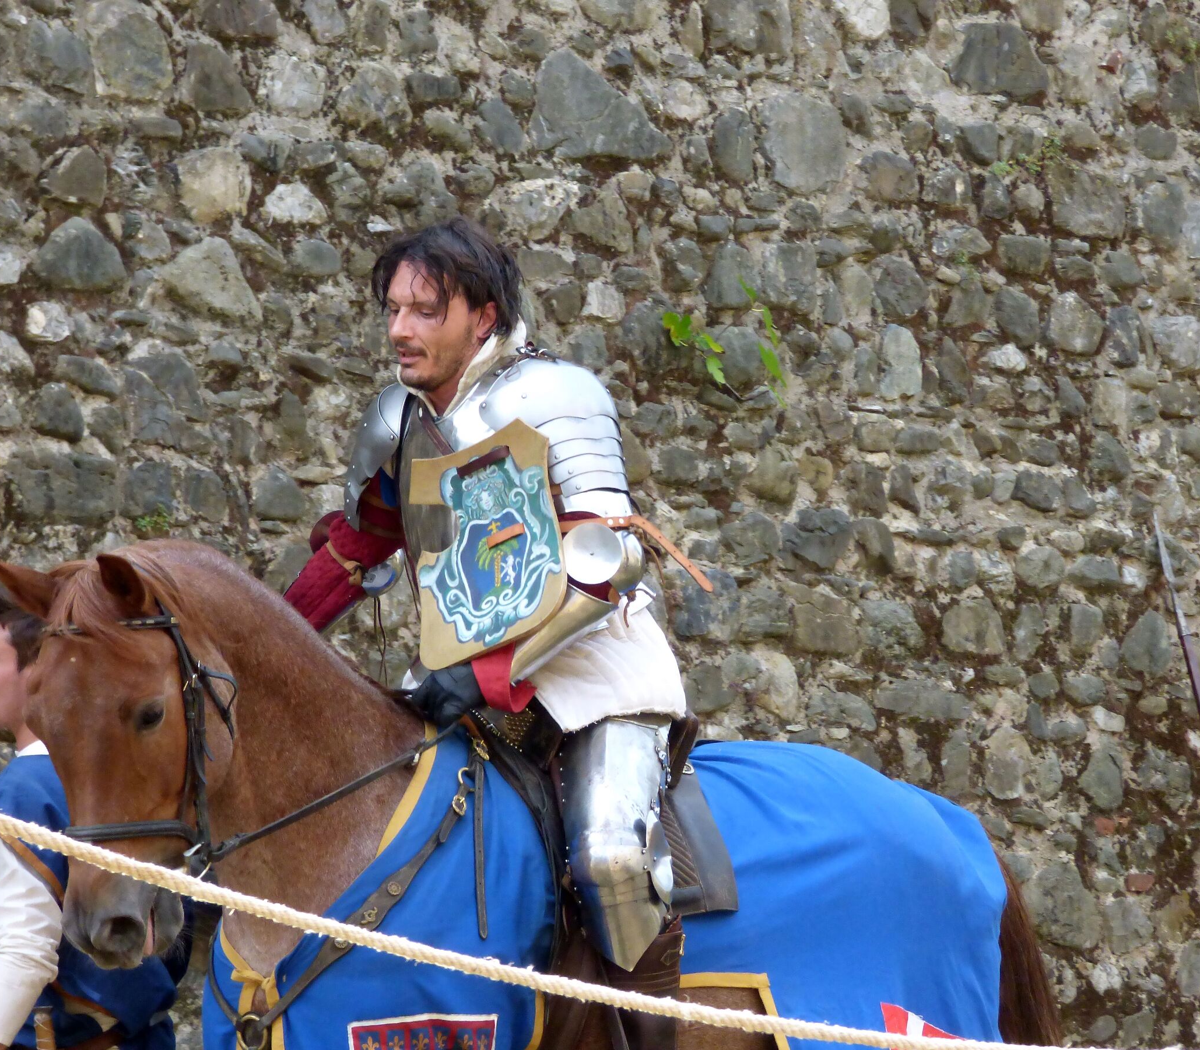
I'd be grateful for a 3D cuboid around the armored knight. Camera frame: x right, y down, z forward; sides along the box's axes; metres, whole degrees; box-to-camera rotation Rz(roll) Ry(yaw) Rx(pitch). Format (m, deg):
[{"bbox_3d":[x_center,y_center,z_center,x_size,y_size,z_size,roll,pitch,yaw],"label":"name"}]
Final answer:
[{"bbox_3d":[-0.137,0.250,9.500,0.770,1.400,0.720,0,0,44],"label":"armored knight"}]

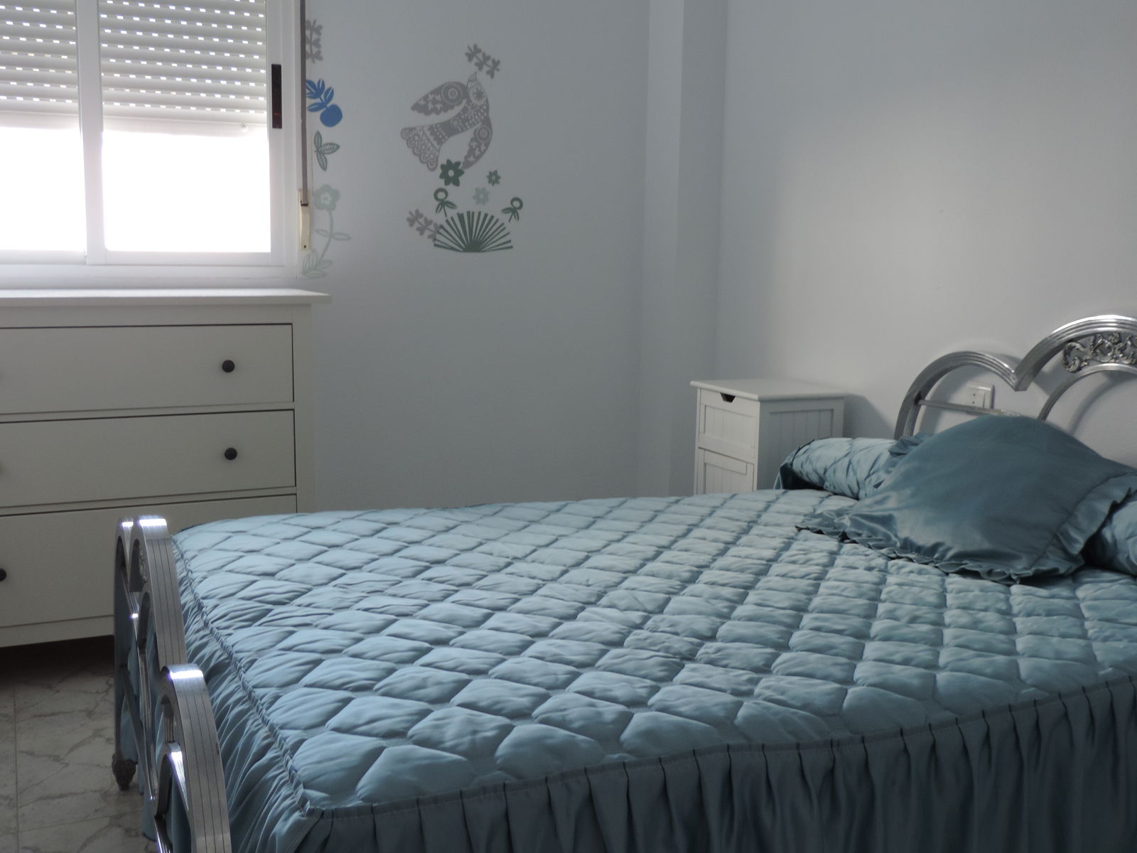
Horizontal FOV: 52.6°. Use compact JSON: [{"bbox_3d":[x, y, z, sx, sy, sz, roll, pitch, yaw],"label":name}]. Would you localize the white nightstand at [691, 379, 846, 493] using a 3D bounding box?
[{"bbox_3d":[0.557,0.230,3.307,0.305,0.690,0.319,-4,11,-27],"label":"white nightstand"}]

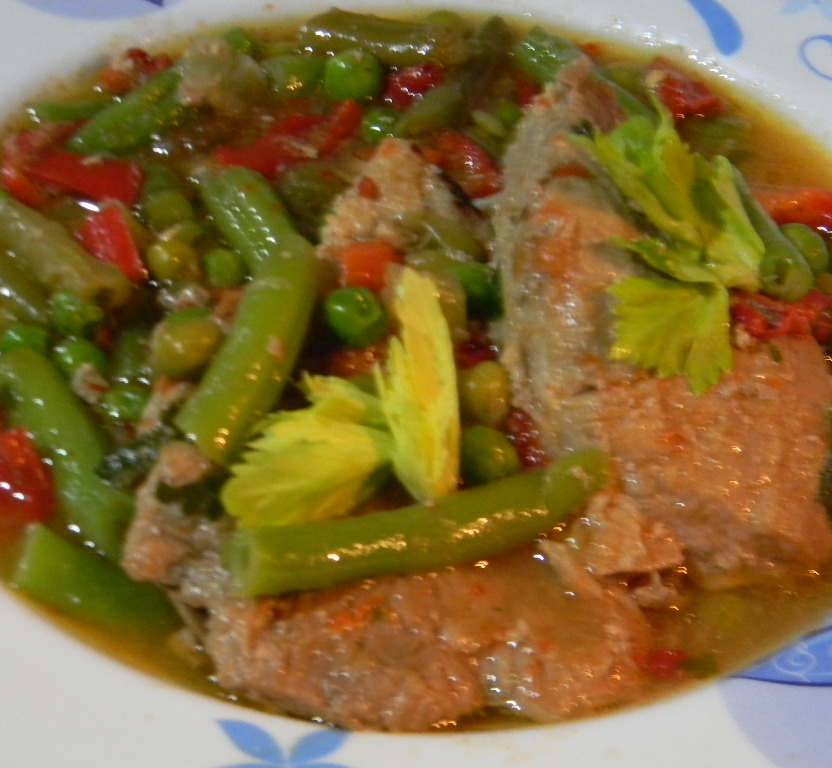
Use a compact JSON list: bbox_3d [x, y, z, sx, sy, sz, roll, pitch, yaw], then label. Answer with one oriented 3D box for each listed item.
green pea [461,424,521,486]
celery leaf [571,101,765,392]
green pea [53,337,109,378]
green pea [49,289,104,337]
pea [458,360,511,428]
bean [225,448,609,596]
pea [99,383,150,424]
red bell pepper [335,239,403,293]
[{"bbox_3d":[0.011,0.010,0.347,0.009,0.009,0.009,4,42,0],"label":"green pea"},{"bbox_3d":[0.038,-0.021,0.367,0.030,0.018,0.043,4,42,0],"label":"celery leaf"},{"bbox_3d":[-0.049,-0.004,0.359,0.008,0.008,0.008,4,42,0],"label":"green pea"},{"bbox_3d":[-0.050,-0.011,0.361,0.008,0.008,0.008,-2,43,-6],"label":"green pea"},{"bbox_3d":[0.010,0.001,0.358,0.009,0.009,0.009,4,42,0],"label":"pea"},{"bbox_3d":[0.000,0.018,0.321,0.050,0.009,0.011,-13,45,-16],"label":"bean"},{"bbox_3d":[-0.041,0.003,0.346,0.008,0.007,0.008,-2,43,-5],"label":"pea"},{"bbox_3d":[-0.007,-0.018,0.368,0.009,0.006,0.007,1,43,-2],"label":"red bell pepper"}]

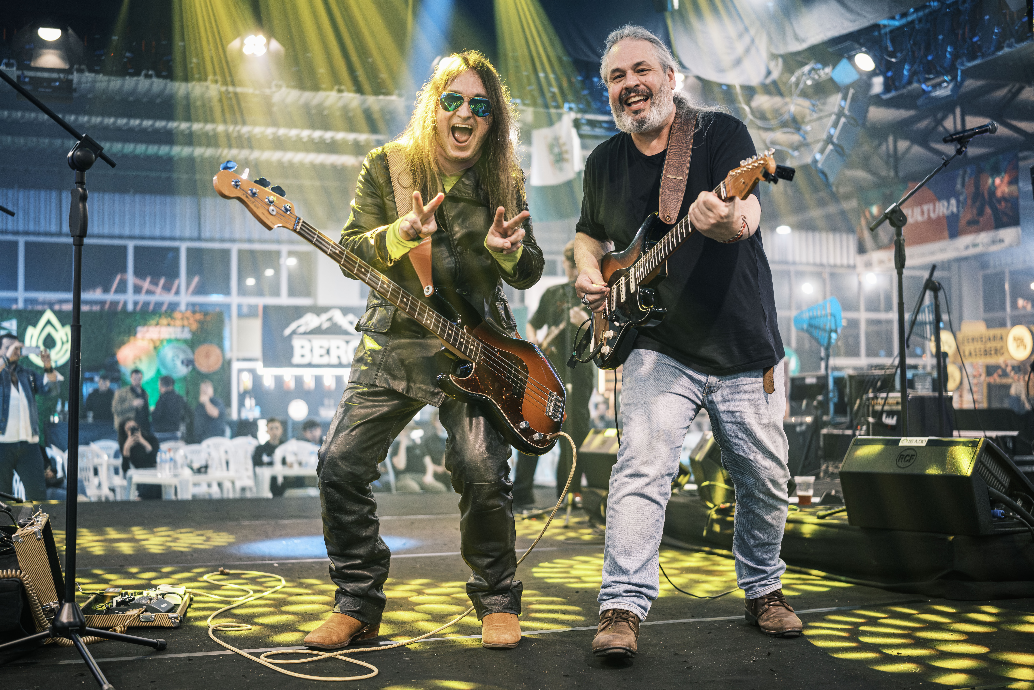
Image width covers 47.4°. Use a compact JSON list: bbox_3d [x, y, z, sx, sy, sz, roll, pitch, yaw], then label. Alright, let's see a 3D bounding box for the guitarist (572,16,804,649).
[{"bbox_3d":[0.479,-0.034,3.352,0.660,1.760,0.620,-1,-3,14],"label":"guitarist"}]

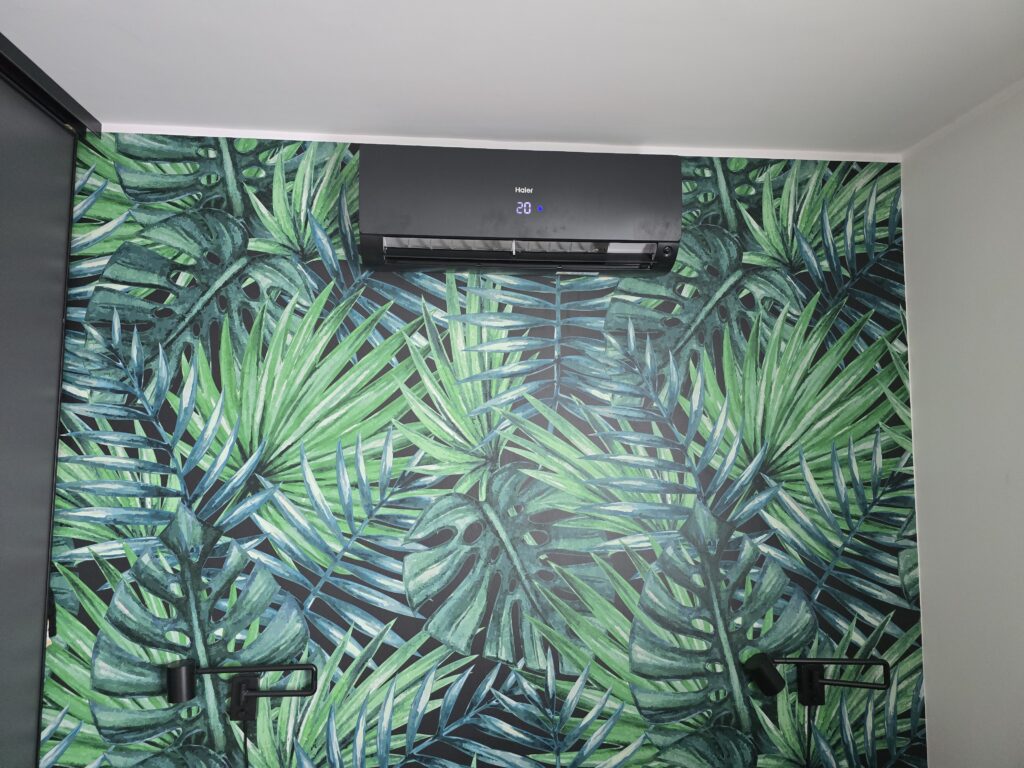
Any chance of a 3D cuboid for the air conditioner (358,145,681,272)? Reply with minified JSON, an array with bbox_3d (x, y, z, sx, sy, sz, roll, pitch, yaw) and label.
[{"bbox_3d":[0.023,-0.472,1.925,0.868,0.300,0.203,1,-5,-5],"label":"air conditioner"}]

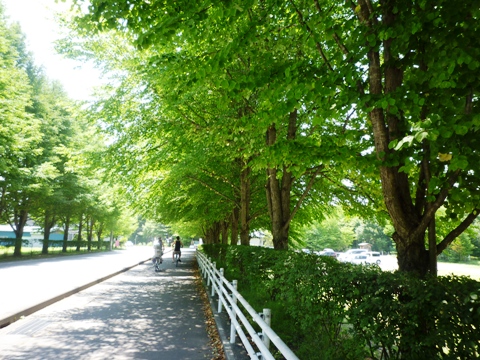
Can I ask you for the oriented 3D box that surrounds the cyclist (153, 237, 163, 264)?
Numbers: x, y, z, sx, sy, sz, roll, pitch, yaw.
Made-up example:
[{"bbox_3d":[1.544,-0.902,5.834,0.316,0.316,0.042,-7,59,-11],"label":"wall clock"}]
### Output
[{"bbox_3d":[-3.951,3.389,16.665,0.520,1.310,0.850,2,-10,-8],"label":"cyclist"}]

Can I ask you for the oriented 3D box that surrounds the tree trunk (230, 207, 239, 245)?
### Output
[{"bbox_3d":[-0.310,3.441,21.640,0.450,3.580,0.410,2,-10,-8],"label":"tree trunk"}]

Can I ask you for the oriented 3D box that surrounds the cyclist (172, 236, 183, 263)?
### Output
[{"bbox_3d":[-3.582,4.002,19.873,0.600,1.480,0.850,2,-10,-8],"label":"cyclist"}]

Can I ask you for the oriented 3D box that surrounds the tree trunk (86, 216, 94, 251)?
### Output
[{"bbox_3d":[-22.748,8.139,52.981,1.050,5.100,0.950,2,-10,-8],"label":"tree trunk"}]

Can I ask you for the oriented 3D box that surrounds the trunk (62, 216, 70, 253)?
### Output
[{"bbox_3d":[-21.191,6.542,42.525,0.890,4.600,0.800,2,-10,-8],"label":"trunk"}]

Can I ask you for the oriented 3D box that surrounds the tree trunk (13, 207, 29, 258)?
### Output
[{"bbox_3d":[-19.595,4.683,31.026,1.270,4.260,1.140,2,-10,-8],"label":"tree trunk"}]

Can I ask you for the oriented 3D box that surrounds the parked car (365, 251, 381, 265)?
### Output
[{"bbox_3d":[16.435,9.963,44.000,3.800,1.600,1.600,1,-10,-5],"label":"parked car"}]

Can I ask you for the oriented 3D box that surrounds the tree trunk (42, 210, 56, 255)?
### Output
[{"bbox_3d":[-20.243,5.566,37.021,1.320,4.610,1.190,2,-10,-8],"label":"tree trunk"}]

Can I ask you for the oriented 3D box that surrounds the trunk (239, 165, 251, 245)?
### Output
[{"bbox_3d":[0.257,1.835,17.720,0.510,5.380,0.460,2,-10,-8],"label":"trunk"}]

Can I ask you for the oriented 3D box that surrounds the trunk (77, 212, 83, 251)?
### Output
[{"bbox_3d":[-22.033,7.134,47.838,0.810,5.290,0.730,2,-10,-8],"label":"trunk"}]

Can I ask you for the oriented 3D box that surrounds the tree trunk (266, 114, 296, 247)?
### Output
[{"bbox_3d":[1.239,0.494,10.800,0.870,5.610,0.790,2,-10,-8],"label":"tree trunk"}]

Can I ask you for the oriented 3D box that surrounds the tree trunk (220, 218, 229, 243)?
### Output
[{"bbox_3d":[-1.201,4.712,27.825,0.570,3.230,0.510,2,-10,-8],"label":"tree trunk"}]

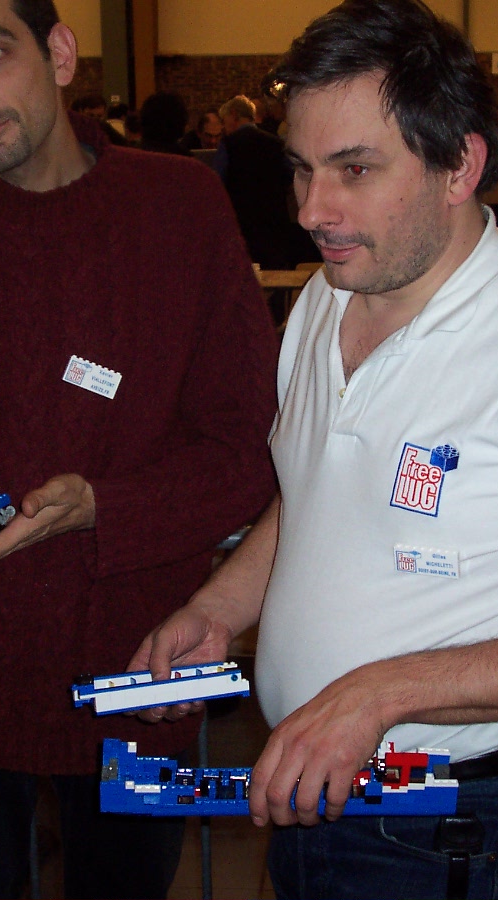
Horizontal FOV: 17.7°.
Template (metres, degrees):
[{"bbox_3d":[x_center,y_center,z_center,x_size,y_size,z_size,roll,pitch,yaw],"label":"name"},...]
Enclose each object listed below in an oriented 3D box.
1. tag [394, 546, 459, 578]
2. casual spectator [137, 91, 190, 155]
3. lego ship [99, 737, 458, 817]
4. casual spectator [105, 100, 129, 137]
[{"bbox_3d":[0.170,0.108,1.530,0.064,0.030,0.008,4,25,14],"label":"tag"},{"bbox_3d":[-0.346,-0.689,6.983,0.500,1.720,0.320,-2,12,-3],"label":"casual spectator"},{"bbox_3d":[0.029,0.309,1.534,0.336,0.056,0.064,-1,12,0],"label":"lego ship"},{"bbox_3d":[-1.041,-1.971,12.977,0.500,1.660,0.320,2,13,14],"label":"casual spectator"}]

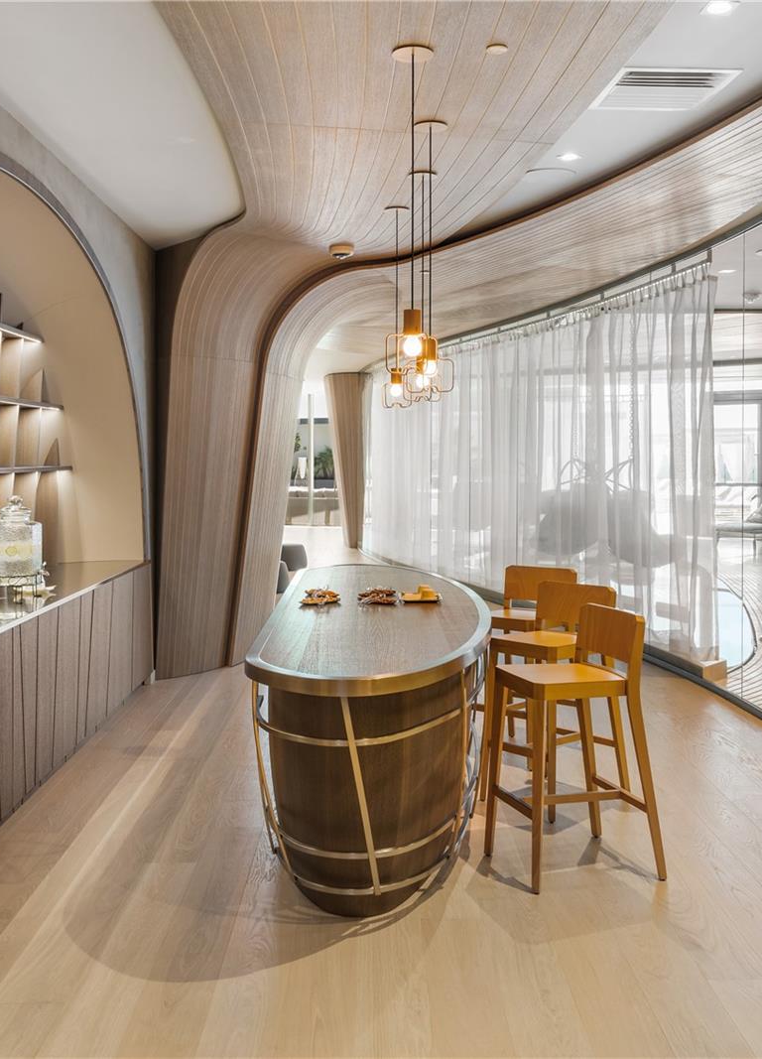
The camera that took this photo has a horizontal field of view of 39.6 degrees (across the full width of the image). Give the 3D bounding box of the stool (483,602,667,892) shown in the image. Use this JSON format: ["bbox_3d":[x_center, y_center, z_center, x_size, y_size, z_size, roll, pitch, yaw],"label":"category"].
[{"bbox_3d":[0.767,0.845,4.241,0.569,1.020,0.500,-1,4,-20],"label":"stool"}]

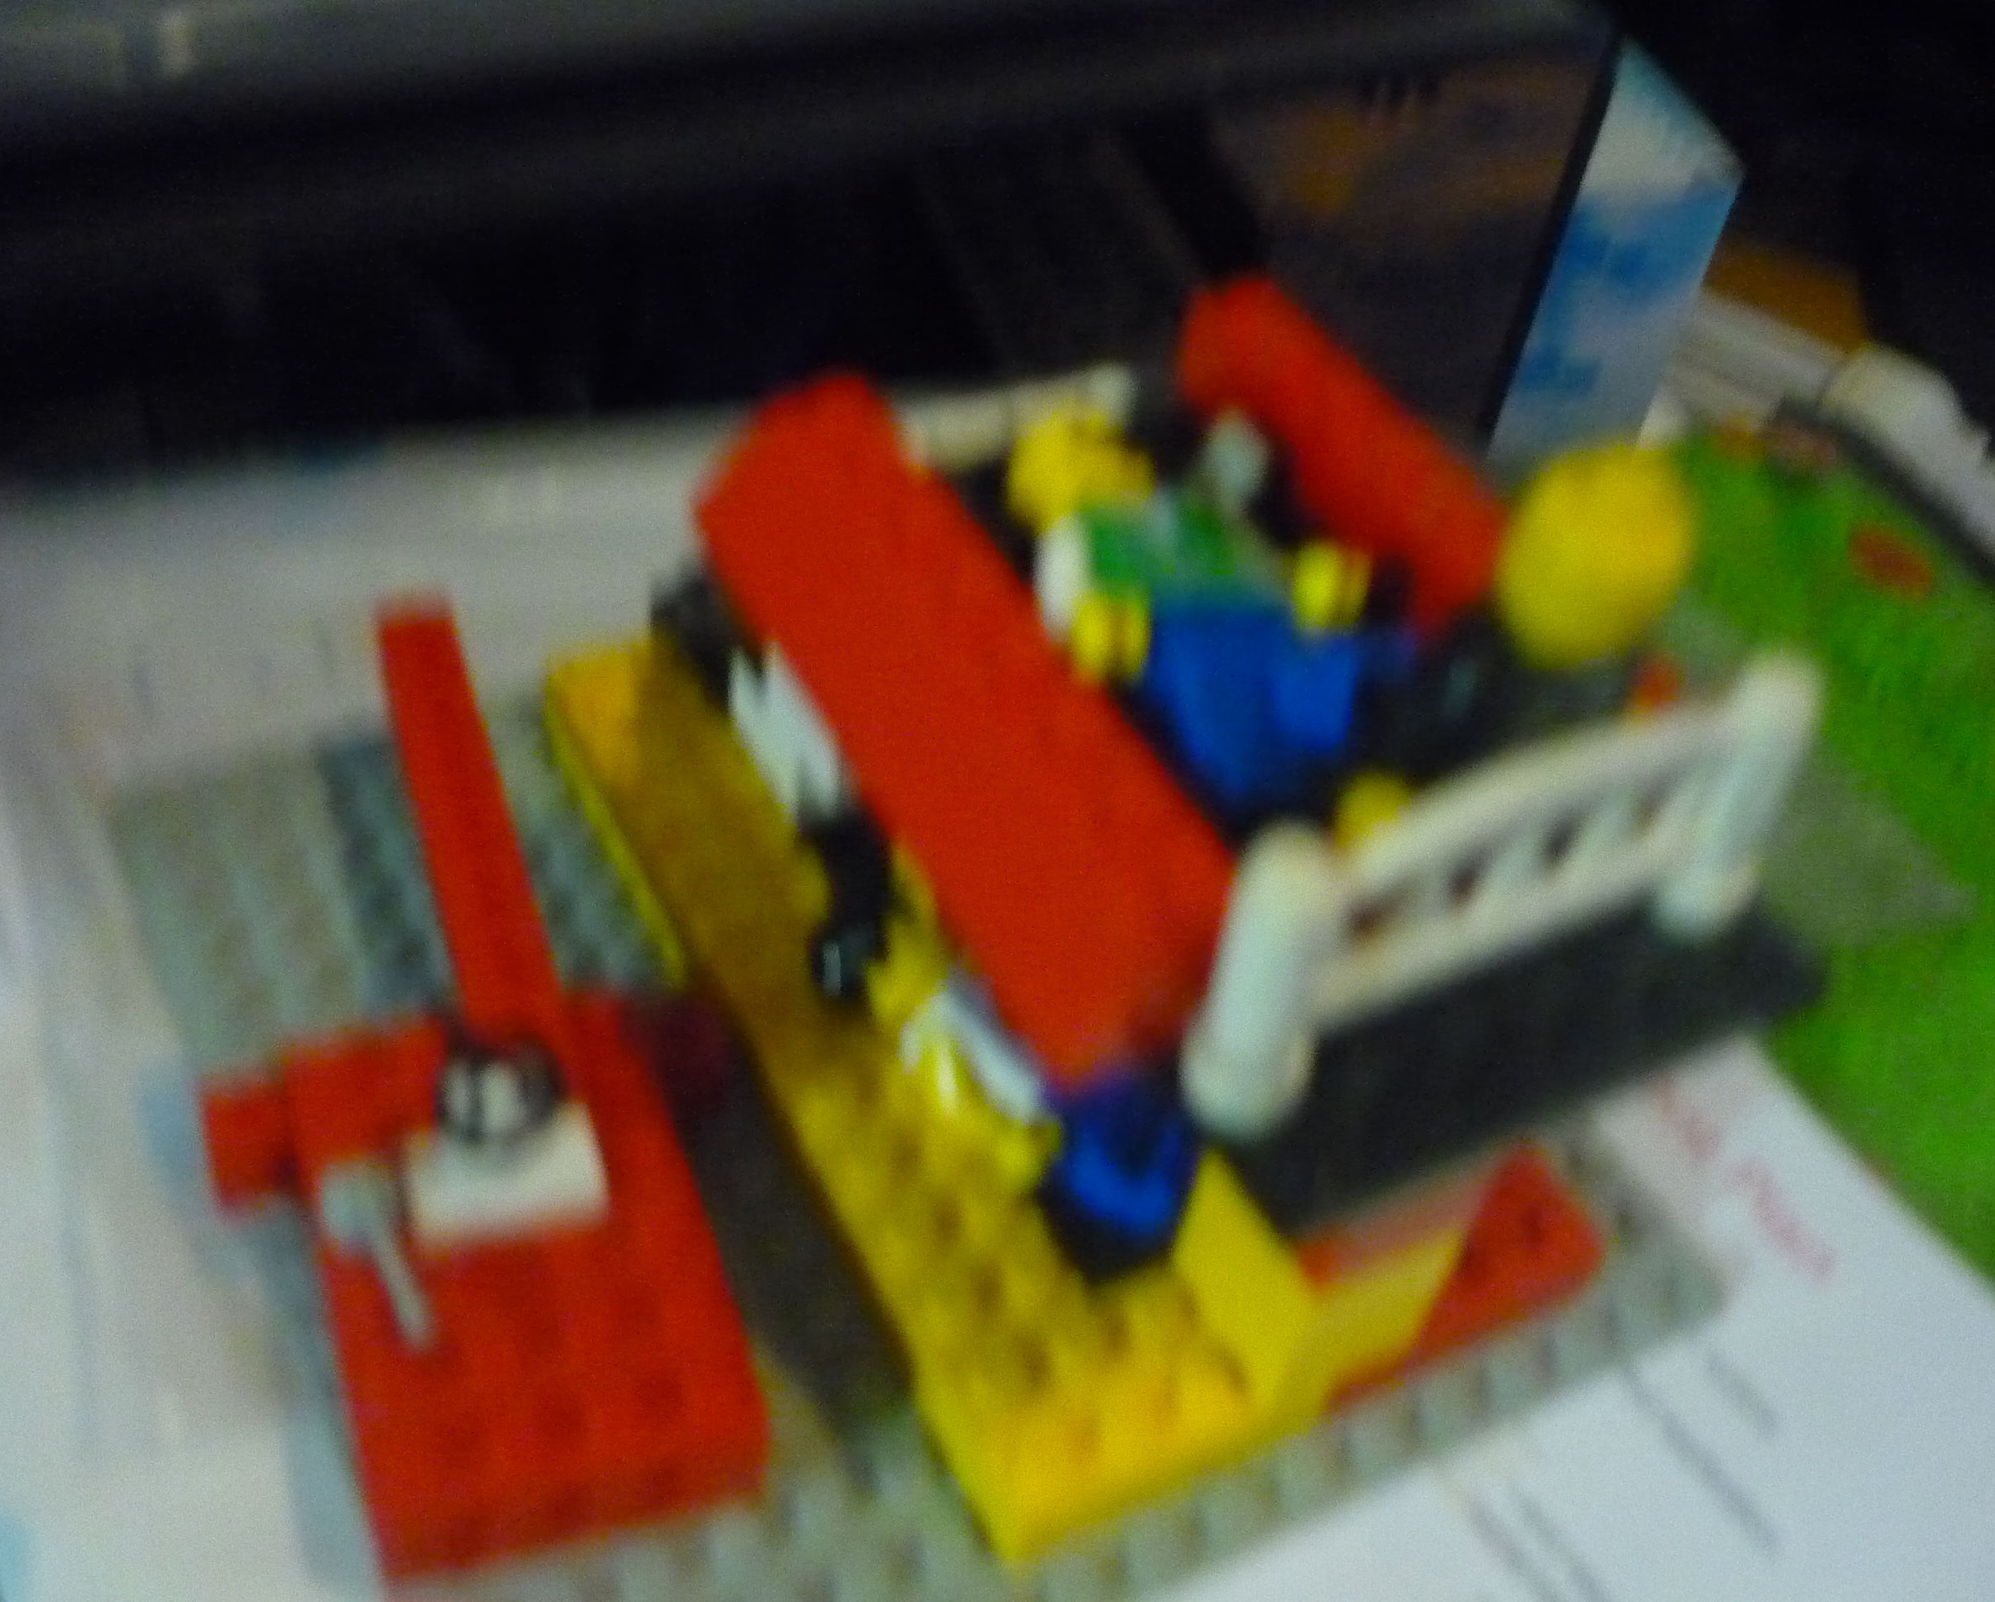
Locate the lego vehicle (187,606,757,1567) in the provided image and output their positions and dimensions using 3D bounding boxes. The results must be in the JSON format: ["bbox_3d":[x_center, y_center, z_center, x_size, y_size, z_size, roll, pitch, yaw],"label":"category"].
[{"bbox_3d":[-0.051,0.017,0.201,0.045,0.020,0.109,-10,46,-16],"label":"lego vehicle"}]

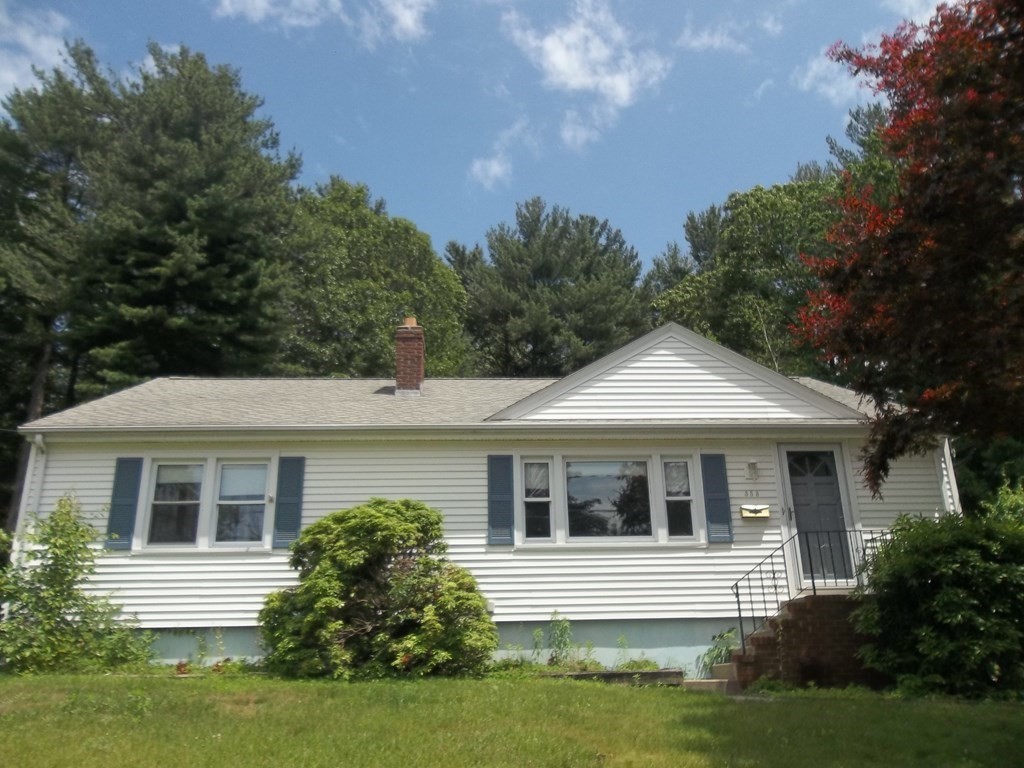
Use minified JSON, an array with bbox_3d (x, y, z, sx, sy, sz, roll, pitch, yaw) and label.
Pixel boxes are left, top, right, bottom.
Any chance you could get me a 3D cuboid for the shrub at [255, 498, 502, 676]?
[{"bbox_3d":[-1.581,2.457,9.784,2.710,2.120,2.200,0,-19,-3],"label":"shrub"}]

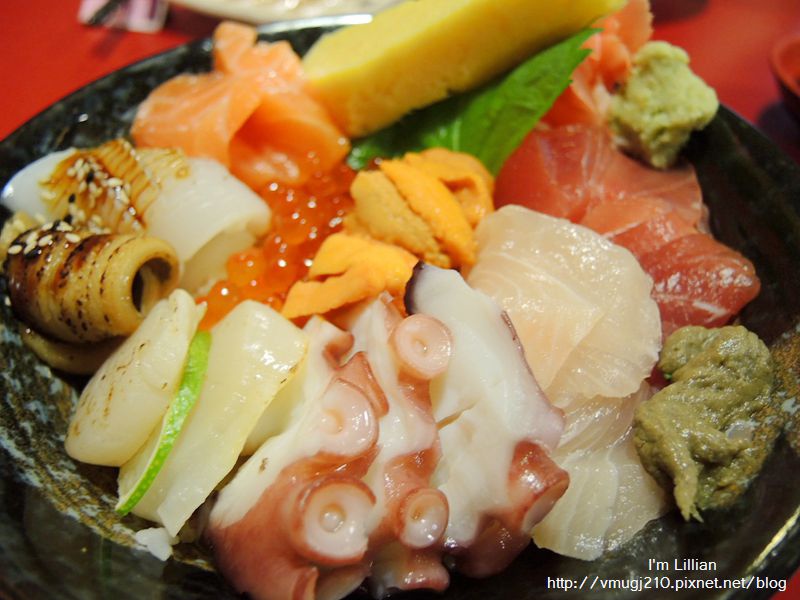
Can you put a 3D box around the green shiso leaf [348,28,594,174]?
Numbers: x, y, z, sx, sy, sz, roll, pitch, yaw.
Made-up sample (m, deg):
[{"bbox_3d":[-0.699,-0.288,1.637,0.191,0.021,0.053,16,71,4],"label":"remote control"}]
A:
[{"bbox_3d":[0.028,-0.066,0.198,0.056,0.023,0.082,20,48,16],"label":"green shiso leaf"}]

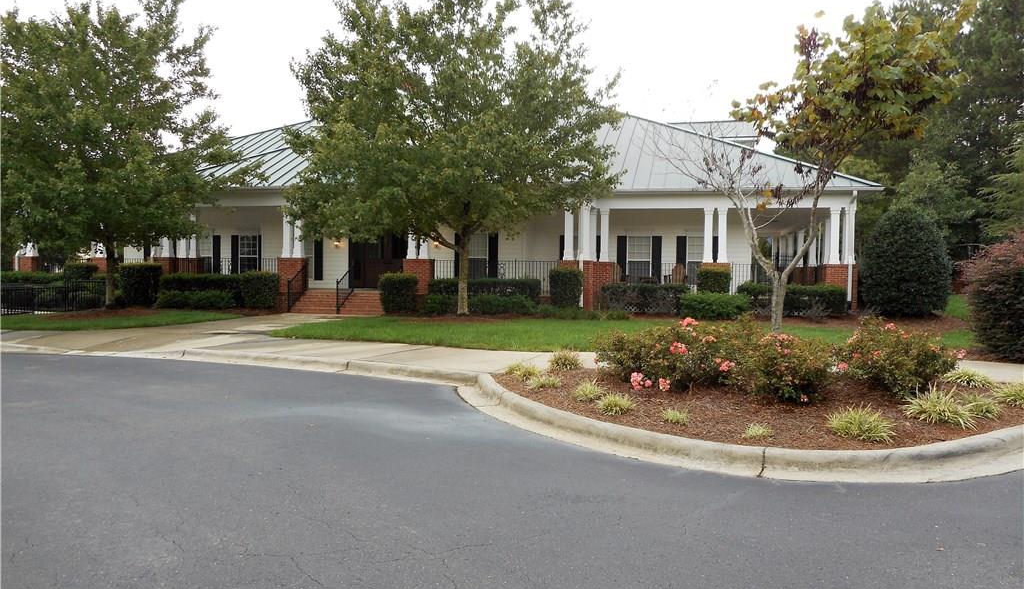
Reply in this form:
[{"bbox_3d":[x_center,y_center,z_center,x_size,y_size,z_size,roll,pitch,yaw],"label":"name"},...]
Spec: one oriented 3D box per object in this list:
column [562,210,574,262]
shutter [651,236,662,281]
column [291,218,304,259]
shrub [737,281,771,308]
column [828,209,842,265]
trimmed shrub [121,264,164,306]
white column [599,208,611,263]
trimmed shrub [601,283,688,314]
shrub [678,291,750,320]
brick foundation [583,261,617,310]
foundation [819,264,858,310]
[{"bbox_3d":[1.839,-1.997,23.972,0.320,1.780,0.320,1,1,12],"label":"column"},{"bbox_3d":[5.513,-1.335,28.200,0.365,1.790,0.050,1,2,13],"label":"shutter"},{"bbox_3d":[-7.504,-2.164,25.958,0.320,1.780,0.320,1,1,12],"label":"column"},{"bbox_3d":[7.824,0.049,23.900,1.000,0.920,0.920,1,2,13],"label":"shrub"},{"bbox_3d":[10.287,-1.874,23.505,0.320,1.780,0.320,1,1,12],"label":"column"},{"bbox_3d":[-13.433,-0.326,26.800,1.050,1.570,1.000,1,2,13],"label":"trimmed shrub"},{"bbox_3d":[3.271,-2.083,26.058,0.323,1.879,0.323,1,2,11],"label":"white column"},{"bbox_3d":[4.343,0.131,24.139,2.727,0.899,1.111,1,2,11],"label":"trimmed shrub"},{"bbox_3d":[6.112,0.322,22.422,2.040,0.808,1.262,1,2,11],"label":"shrub"},{"bbox_3d":[2.941,-0.293,24.900,1.080,1.580,1.050,1,2,13],"label":"brick foundation"},{"bbox_3d":[10.907,-0.234,24.670,1.000,1.520,0.970,1,2,13],"label":"foundation"}]

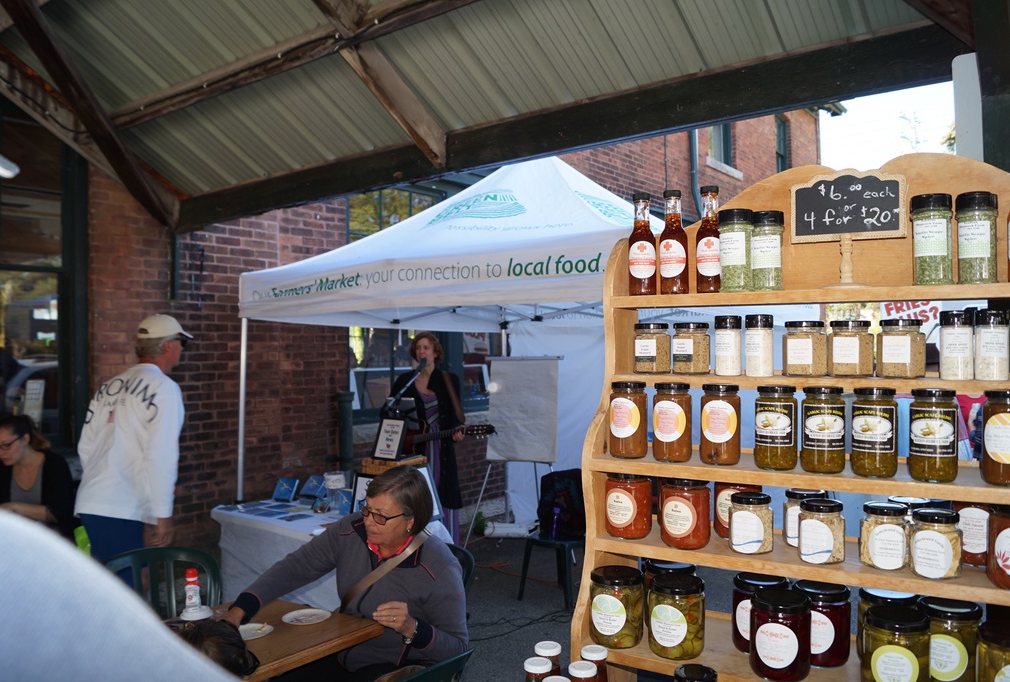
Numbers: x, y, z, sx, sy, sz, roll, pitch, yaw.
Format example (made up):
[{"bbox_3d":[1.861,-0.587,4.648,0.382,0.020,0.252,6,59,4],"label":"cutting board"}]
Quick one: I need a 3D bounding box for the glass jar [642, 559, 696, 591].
[{"bbox_3d":[0.280,0.430,1.296,0.084,0.107,0.084,0,-1,0],"label":"glass jar"}]

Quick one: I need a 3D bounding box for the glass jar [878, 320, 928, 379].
[{"bbox_3d":[0.593,0.012,1.147,0.066,0.086,0.059,0,-1,40],"label":"glass jar"}]

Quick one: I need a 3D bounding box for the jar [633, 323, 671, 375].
[{"bbox_3d":[0.253,0.014,1.316,0.066,0.087,0.062,0,0,31],"label":"jar"}]

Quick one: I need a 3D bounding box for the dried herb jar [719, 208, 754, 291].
[{"bbox_3d":[0.370,-0.145,1.227,0.054,0.132,0.054,0,0,0],"label":"dried herb jar"}]

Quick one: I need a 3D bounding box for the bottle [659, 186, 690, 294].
[{"bbox_3d":[0.285,-0.164,1.292,0.047,0.179,0.047,0,-1,21],"label":"bottle"}]

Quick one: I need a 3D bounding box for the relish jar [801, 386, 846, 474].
[{"bbox_3d":[0.450,0.126,1.085,0.060,0.118,0.060,0,0,20],"label":"relish jar"}]

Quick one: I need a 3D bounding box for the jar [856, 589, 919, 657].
[{"bbox_3d":[0.563,0.414,1.128,0.085,0.109,0.085,0,0,30],"label":"jar"}]

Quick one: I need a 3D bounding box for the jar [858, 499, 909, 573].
[{"bbox_3d":[0.544,0.279,1.101,0.066,0.085,0.059,0,-1,22],"label":"jar"}]

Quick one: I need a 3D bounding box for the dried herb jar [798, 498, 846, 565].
[{"bbox_3d":[0.457,0.275,1.106,0.067,0.083,0.062,0,0,38],"label":"dried herb jar"}]

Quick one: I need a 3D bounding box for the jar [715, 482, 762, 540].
[{"bbox_3d":[0.388,0.268,1.272,0.077,0.108,0.077,0,-1,0],"label":"jar"}]

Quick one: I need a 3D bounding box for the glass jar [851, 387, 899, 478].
[{"bbox_3d":[0.546,0.134,1.133,0.062,0.127,0.062,0,-1,32],"label":"glass jar"}]

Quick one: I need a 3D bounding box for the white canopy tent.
[{"bbox_3d":[0.305,0.162,5.610,3.050,3.070,3.050,-1,-1,37],"label":"white canopy tent"}]

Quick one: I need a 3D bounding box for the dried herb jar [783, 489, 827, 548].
[{"bbox_3d":[0.480,0.284,1.222,0.066,0.085,0.060,-1,-1,31],"label":"dried herb jar"}]

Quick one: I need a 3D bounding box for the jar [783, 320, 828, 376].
[{"bbox_3d":[0.474,0.012,1.212,0.066,0.085,0.059,0,-1,34],"label":"jar"}]

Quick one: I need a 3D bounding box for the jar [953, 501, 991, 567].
[{"bbox_3d":[0.692,0.265,1.111,0.077,0.108,0.077,0,-1,0],"label":"jar"}]

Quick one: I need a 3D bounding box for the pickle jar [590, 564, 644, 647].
[{"bbox_3d":[0.178,0.425,1.223,0.084,0.109,0.084,0,0,0],"label":"pickle jar"}]

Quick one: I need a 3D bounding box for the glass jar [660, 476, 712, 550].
[{"bbox_3d":[0.290,0.277,1.234,0.077,0.098,0.077,0,-1,0],"label":"glass jar"}]

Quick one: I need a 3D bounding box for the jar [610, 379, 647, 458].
[{"bbox_3d":[0.212,0.134,1.315,0.062,0.126,0.062,0,-1,0],"label":"jar"}]

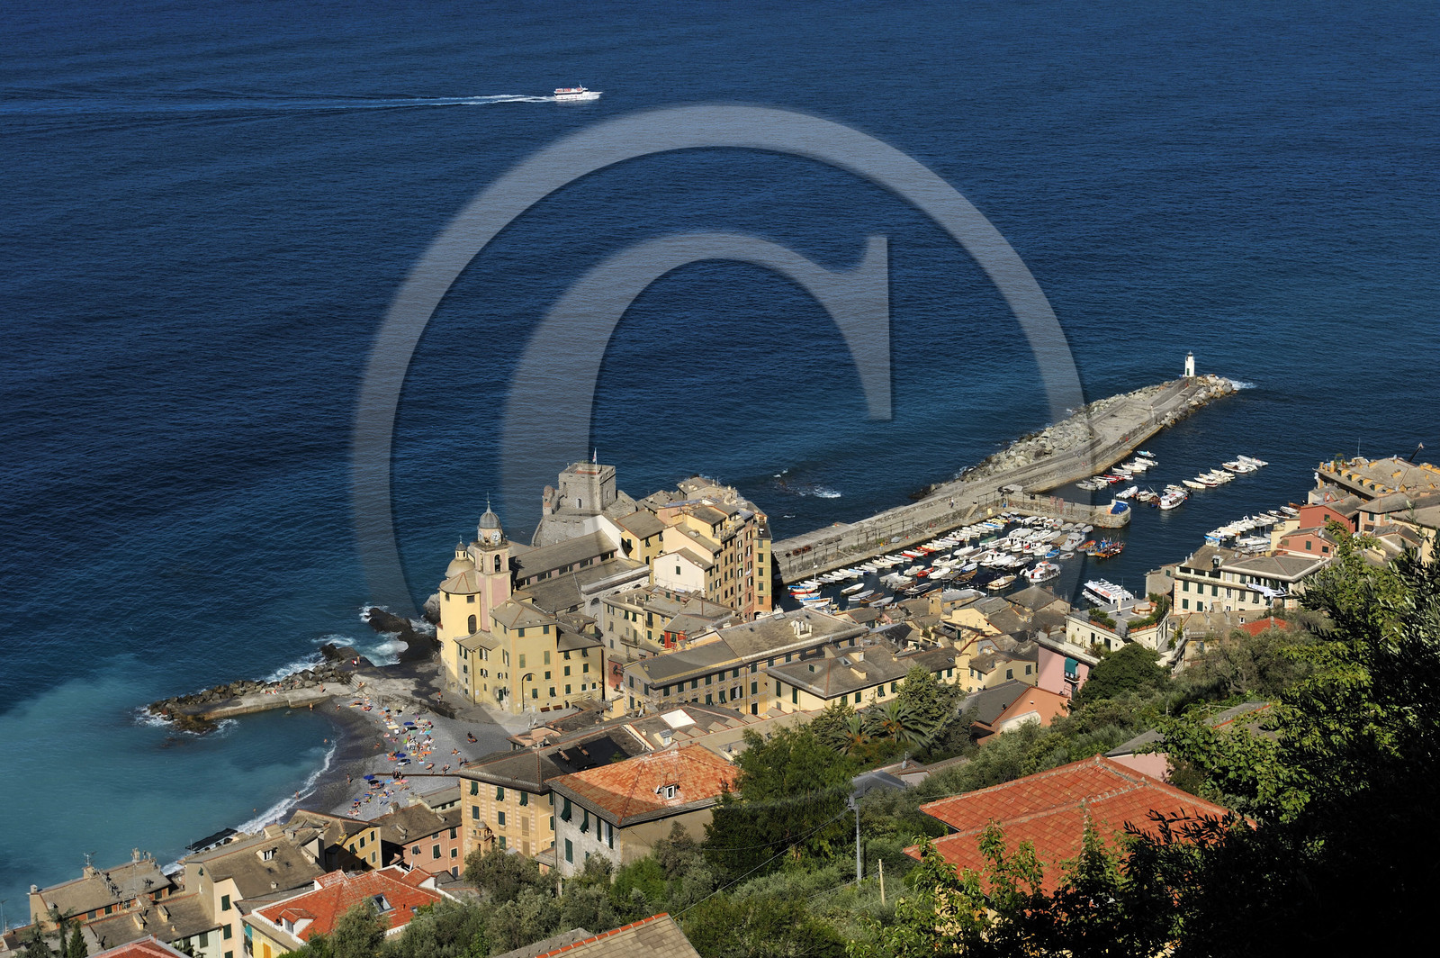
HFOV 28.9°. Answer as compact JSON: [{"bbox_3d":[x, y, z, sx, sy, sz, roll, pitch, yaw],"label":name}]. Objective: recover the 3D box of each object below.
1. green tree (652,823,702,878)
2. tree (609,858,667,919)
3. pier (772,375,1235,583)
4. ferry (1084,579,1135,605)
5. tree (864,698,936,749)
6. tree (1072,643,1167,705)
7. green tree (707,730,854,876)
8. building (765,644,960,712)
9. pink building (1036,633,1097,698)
[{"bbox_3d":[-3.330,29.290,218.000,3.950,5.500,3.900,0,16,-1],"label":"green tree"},{"bbox_3d":[-6.200,31.530,214.000,4.390,5.400,4.300,0,16,-2],"label":"tree"},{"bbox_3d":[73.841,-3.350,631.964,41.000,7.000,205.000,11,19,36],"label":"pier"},{"bbox_3d":[80.410,23.430,561.010,5.200,5.300,17.500,-9,18,-29],"label":"ferry"},{"bbox_3d":[21.741,30.267,340.000,8.600,7.000,8.600,-1,16,0],"label":"tree"},{"bbox_3d":[65.390,32.540,458.000,15.660,11.000,13.500,2,16,8],"label":"tree"},{"bbox_3d":[5.207,28.005,242.000,13.000,13.000,13.000,-1,16,0],"label":"green tree"},{"bbox_3d":[24.580,35.070,478.820,30.000,13.500,15.220,-12,20,-37],"label":"building"},{"bbox_3d":[56.020,30.361,422.676,9.500,11.000,14.000,-10,18,-30],"label":"pink building"}]

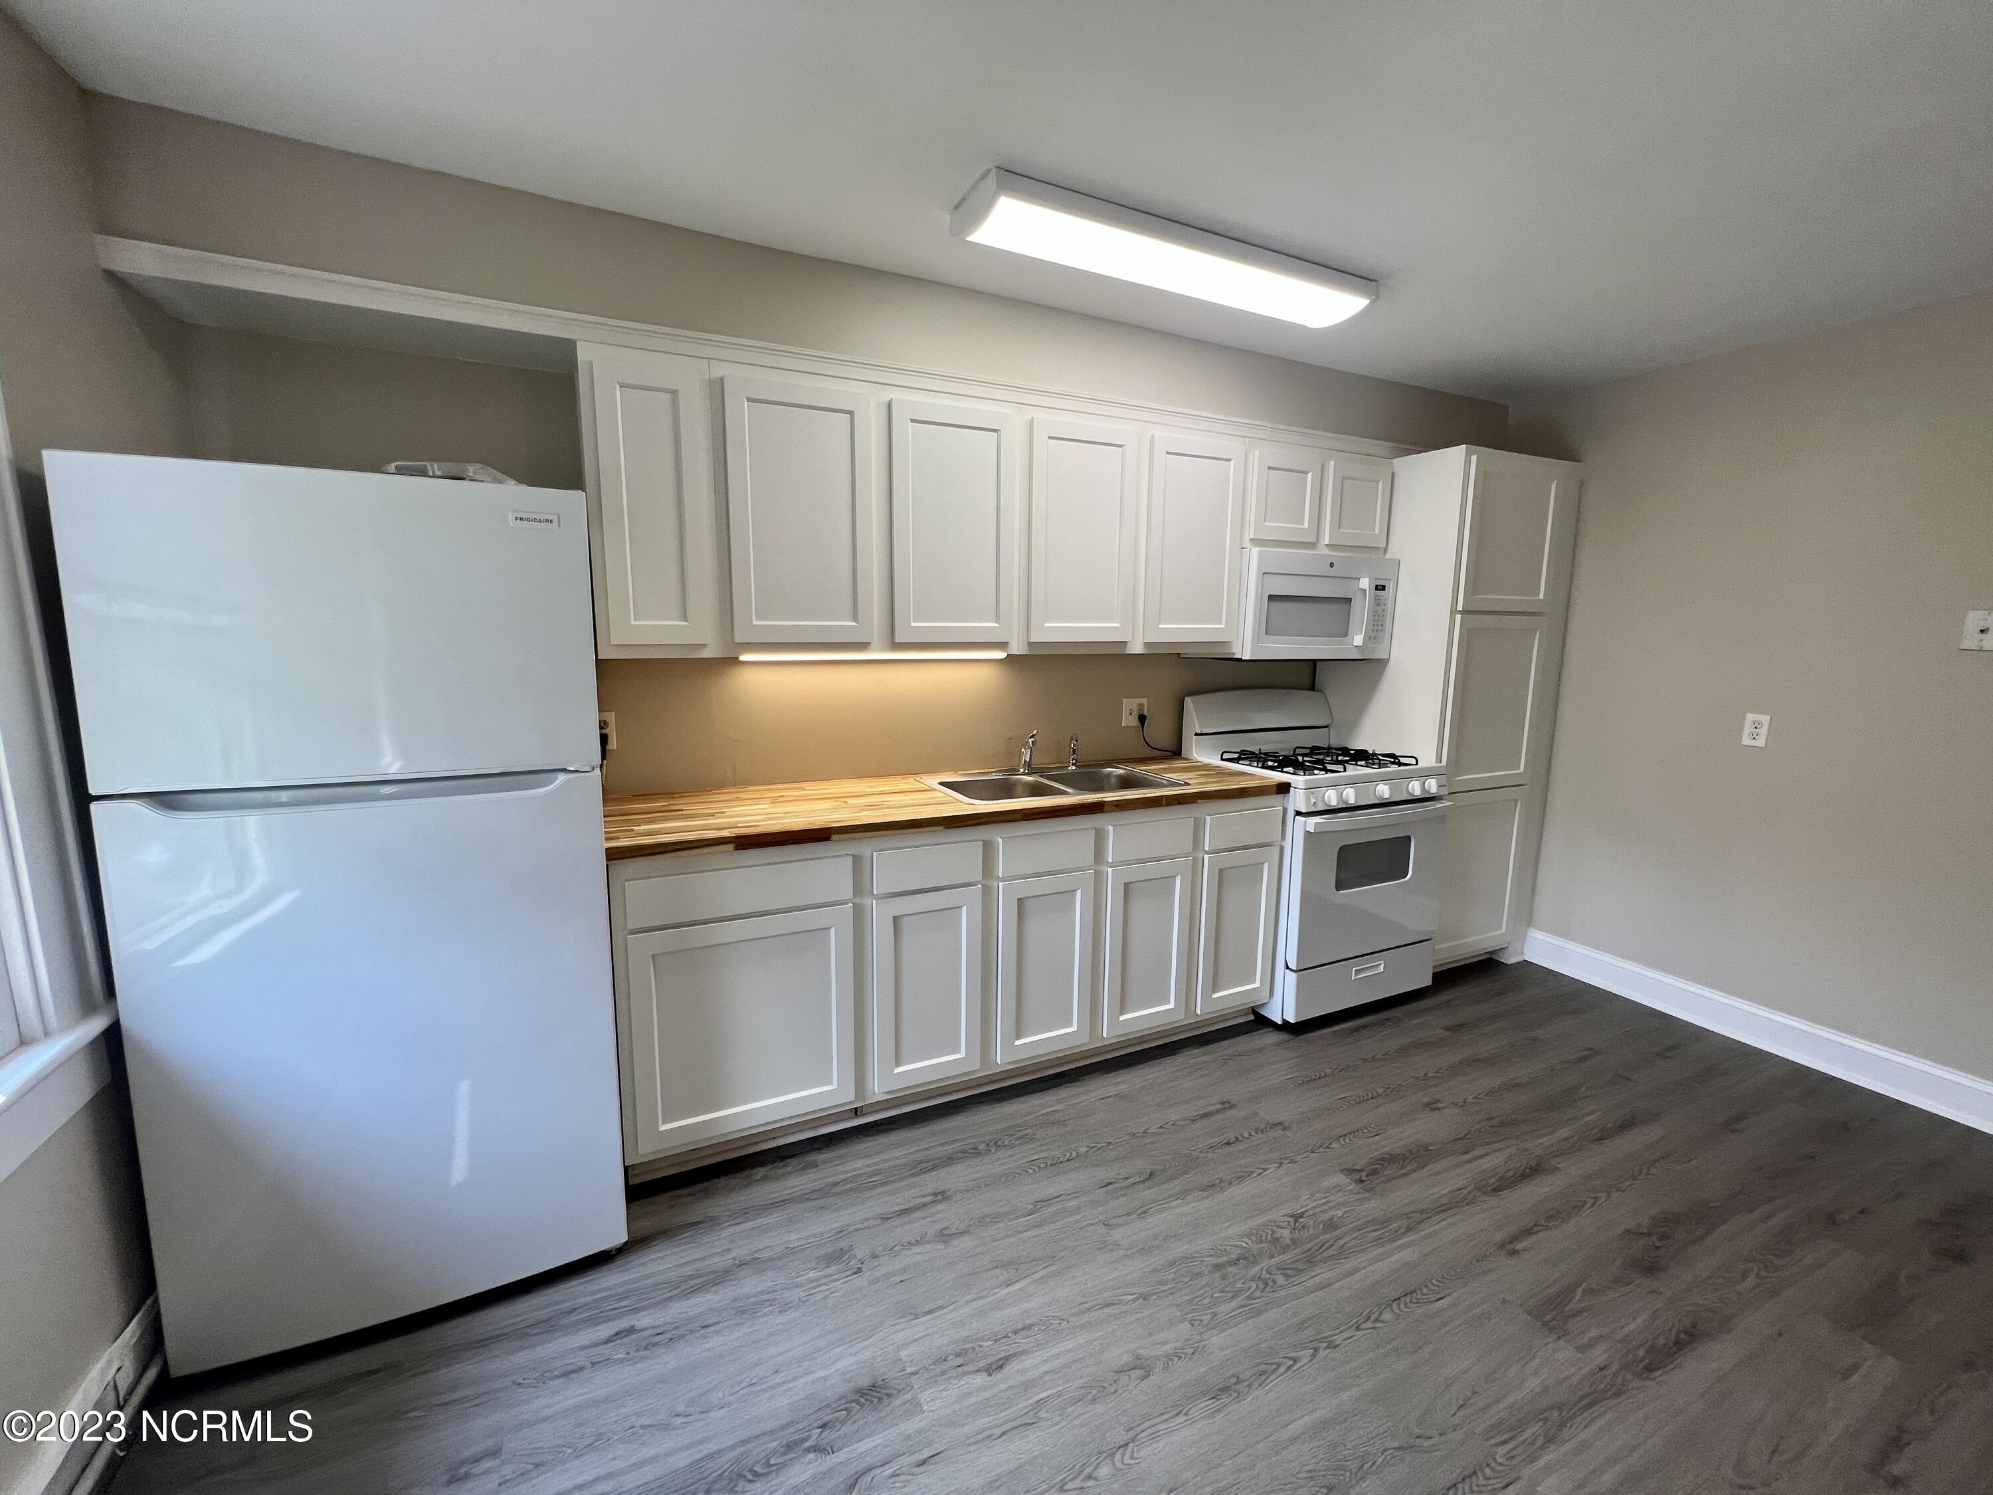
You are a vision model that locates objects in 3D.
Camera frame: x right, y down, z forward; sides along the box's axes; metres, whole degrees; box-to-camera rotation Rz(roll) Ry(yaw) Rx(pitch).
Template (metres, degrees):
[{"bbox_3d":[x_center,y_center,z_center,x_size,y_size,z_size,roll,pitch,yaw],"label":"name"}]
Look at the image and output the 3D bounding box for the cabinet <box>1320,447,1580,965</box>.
[{"bbox_3d":[1.897,-0.118,3.284,0.714,2.096,0.630,-3,9,-24],"label":"cabinet"}]

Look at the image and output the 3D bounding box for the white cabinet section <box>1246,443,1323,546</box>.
[{"bbox_3d":[1.025,-0.967,2.953,0.390,0.365,0.310,-3,8,-24],"label":"white cabinet section"}]

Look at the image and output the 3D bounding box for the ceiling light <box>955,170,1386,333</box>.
[{"bbox_3d":[0.504,-1.288,1.997,1.211,0.070,0.215,-3,9,-24],"label":"ceiling light"}]

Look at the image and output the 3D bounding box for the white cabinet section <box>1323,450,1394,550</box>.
[{"bbox_3d":[1.373,-0.986,3.110,0.375,0.365,0.310,-3,8,-24],"label":"white cabinet section"}]

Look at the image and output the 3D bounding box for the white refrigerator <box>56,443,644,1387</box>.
[{"bbox_3d":[-1.301,0.296,1.744,0.735,1.655,0.755,-3,9,-25],"label":"white refrigerator"}]

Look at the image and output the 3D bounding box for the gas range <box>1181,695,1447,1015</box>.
[{"bbox_3d":[1.246,0.381,2.988,0.757,1.180,0.685,-3,9,-24],"label":"gas range"}]

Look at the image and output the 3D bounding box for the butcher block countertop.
[{"bbox_3d":[-0.070,0.150,2.408,2.070,0.038,0.635,-3,9,-24],"label":"butcher block countertop"}]

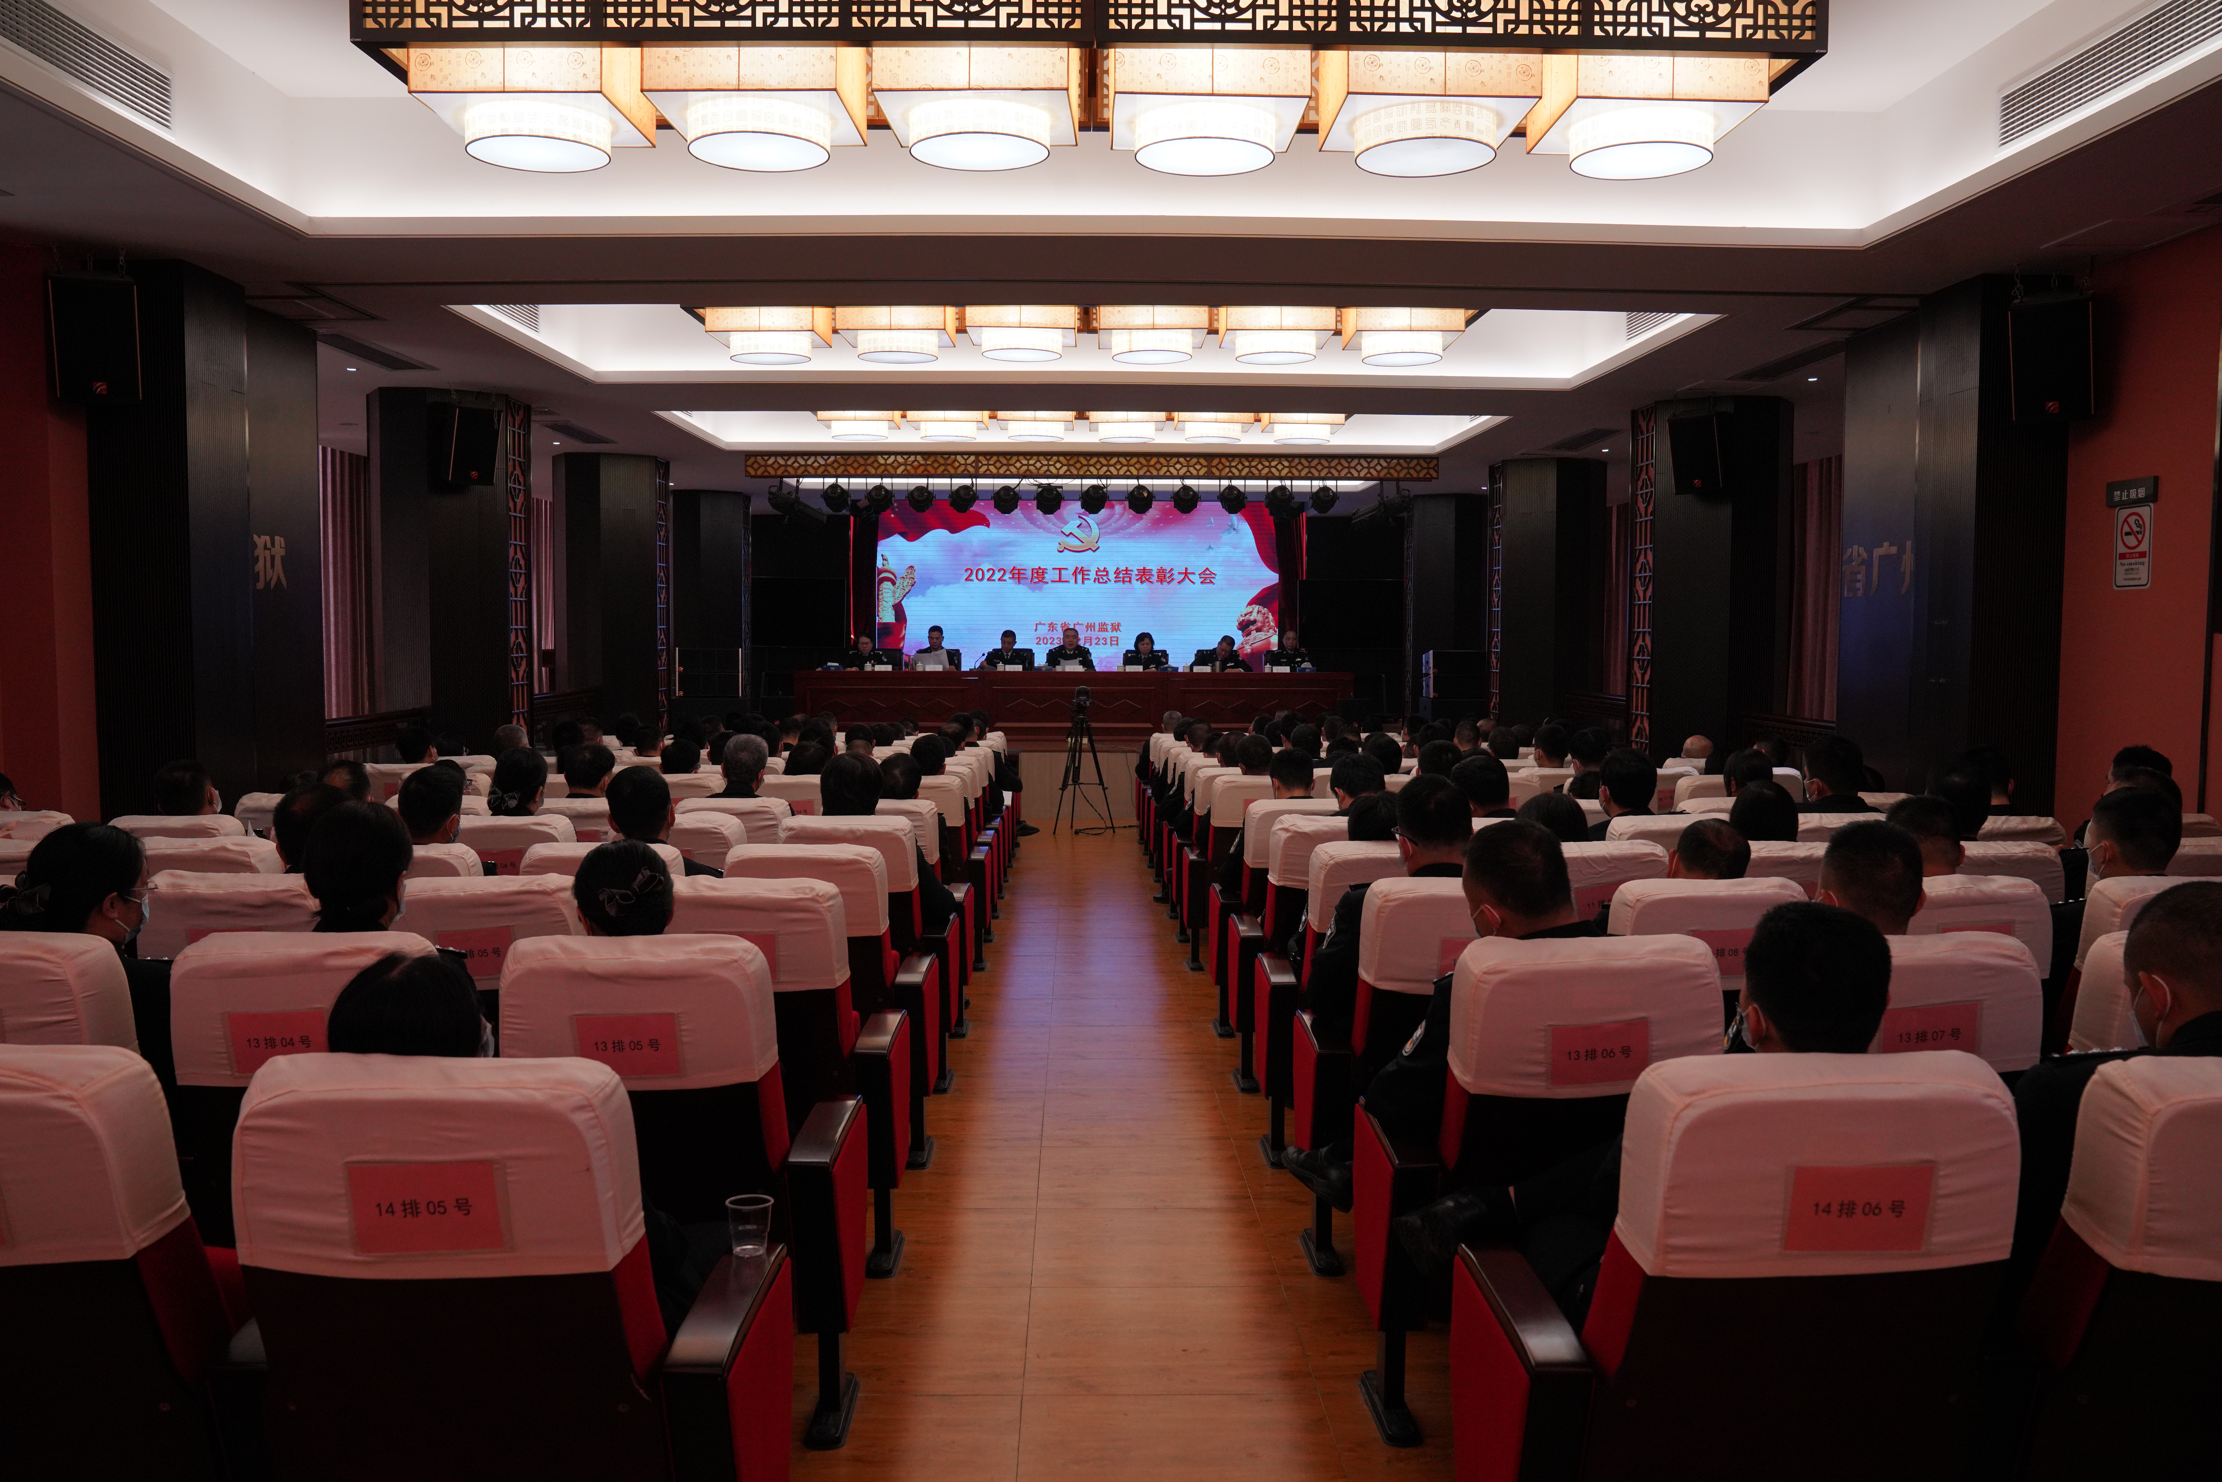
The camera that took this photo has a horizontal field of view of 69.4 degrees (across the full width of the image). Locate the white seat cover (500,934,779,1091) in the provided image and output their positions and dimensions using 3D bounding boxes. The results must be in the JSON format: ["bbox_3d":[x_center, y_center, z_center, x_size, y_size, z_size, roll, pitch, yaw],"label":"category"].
[{"bbox_3d":[-0.808,0.465,2.775,0.440,0.240,0.155,0,12,2],"label":"white seat cover"}]

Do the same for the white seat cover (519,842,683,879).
[{"bbox_3d":[-1.460,0.430,4.654,0.465,0.260,0.150,0,12,-1],"label":"white seat cover"}]

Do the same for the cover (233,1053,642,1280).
[{"bbox_3d":[-0.854,0.528,2.062,0.465,0.260,0.150,0,12,-1],"label":"cover"}]

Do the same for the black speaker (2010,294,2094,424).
[{"bbox_3d":[4.421,-1.794,7.533,0.360,0.550,0.360,3,17,33],"label":"black speaker"}]

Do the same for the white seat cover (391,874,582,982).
[{"bbox_3d":[-1.409,0.423,3.642,0.440,0.240,0.155,0,12,2],"label":"white seat cover"}]

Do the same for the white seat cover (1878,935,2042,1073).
[{"bbox_3d":[1.362,0.463,2.817,0.440,0.240,0.155,0,12,-4],"label":"white seat cover"}]

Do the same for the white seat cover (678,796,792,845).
[{"bbox_3d":[-1.496,0.361,6.381,0.465,0.260,0.150,0,12,-1],"label":"white seat cover"}]

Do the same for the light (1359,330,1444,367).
[{"bbox_3d":[1.891,-2.528,10.386,0.523,0.127,0.523,0,4,-1],"label":"light"}]

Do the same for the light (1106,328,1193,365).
[{"bbox_3d":[0.243,-2.239,9.146,0.460,0.112,0.460,0,4,-1],"label":"light"}]

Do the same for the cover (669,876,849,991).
[{"bbox_3d":[-0.869,0.457,3.818,0.465,0.255,0.185,0,4,-1],"label":"cover"}]

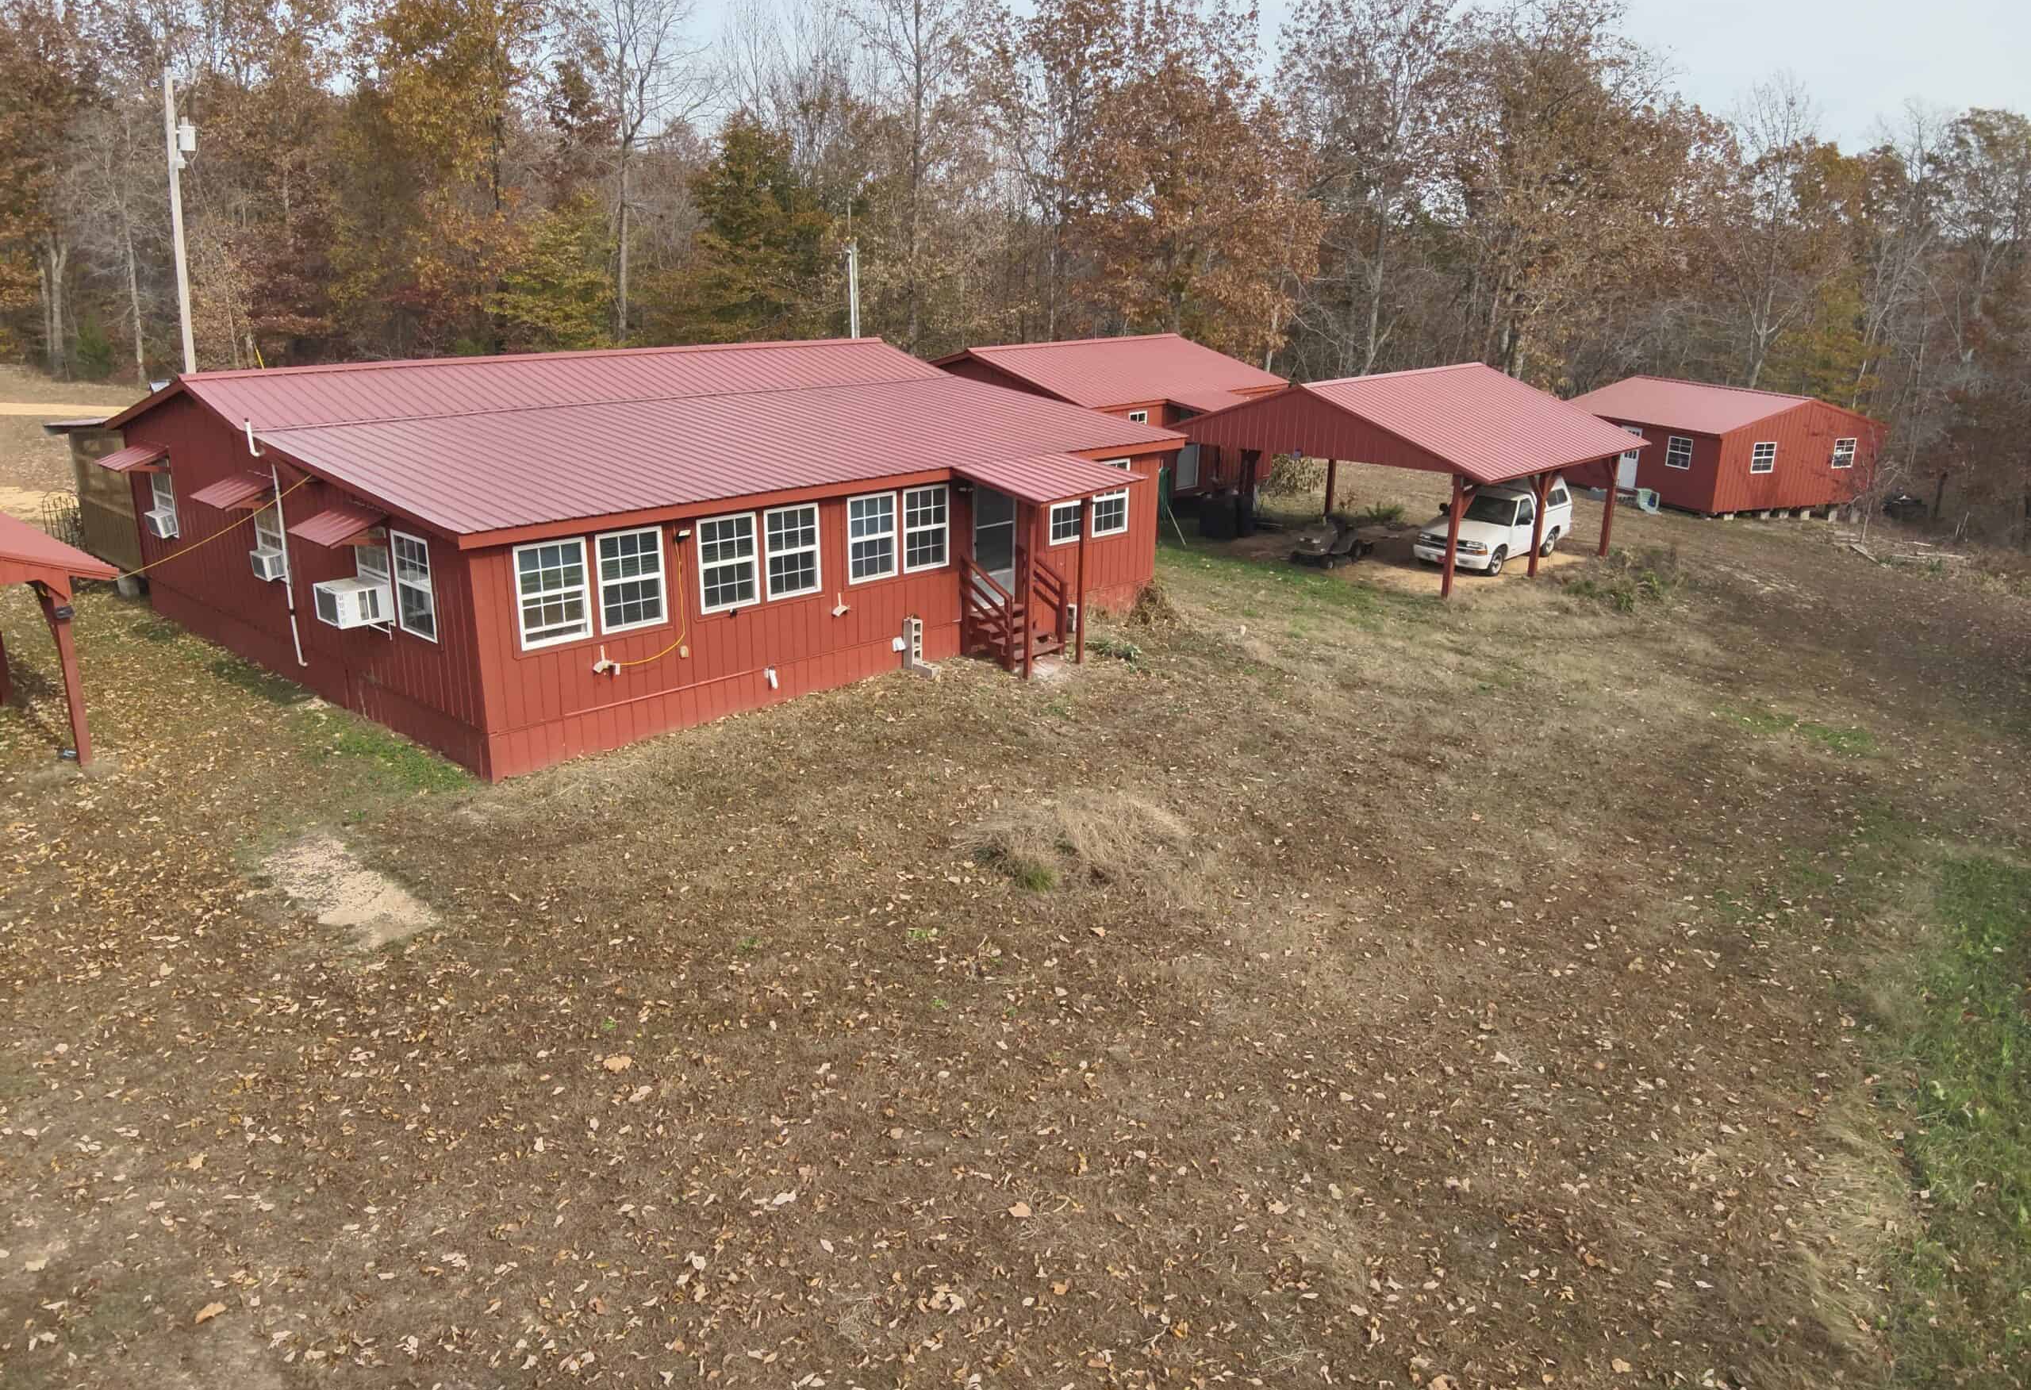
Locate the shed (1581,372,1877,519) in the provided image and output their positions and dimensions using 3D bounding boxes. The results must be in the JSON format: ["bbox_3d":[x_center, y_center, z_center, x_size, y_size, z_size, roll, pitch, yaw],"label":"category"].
[{"bbox_3d":[23.854,-8.666,48.246,7.073,3.772,7.636,-6,18,-19],"label":"shed"}]

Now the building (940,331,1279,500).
[{"bbox_3d":[1.841,-7.108,36.313,7.843,3.904,8.269,15,22,39],"label":"building"}]

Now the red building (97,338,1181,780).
[{"bbox_3d":[-5.537,-3.437,23.613,13.415,4.186,13.233,16,23,41],"label":"red building"}]

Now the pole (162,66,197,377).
[{"bbox_3d":[-22.157,-11.234,37.953,0.700,10.426,0.450,-4,17,-29],"label":"pole"}]

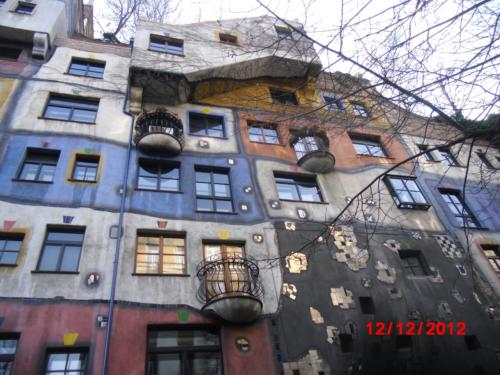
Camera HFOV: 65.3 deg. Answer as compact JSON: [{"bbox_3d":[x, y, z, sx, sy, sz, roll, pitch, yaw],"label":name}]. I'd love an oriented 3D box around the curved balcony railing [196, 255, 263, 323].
[{"bbox_3d":[-0.433,2.716,10.442,1.794,1.552,0.825,4,-43,-15],"label":"curved balcony railing"}]

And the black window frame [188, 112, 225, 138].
[{"bbox_3d":[-1.707,-2.383,15.511,1.426,1.387,0.184,4,-43,-15],"label":"black window frame"}]

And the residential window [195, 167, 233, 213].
[{"bbox_3d":[-1.328,0.135,14.342,1.372,2.139,0.200,4,-38,-16],"label":"residential window"}]

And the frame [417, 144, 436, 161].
[{"bbox_3d":[8.129,-1.522,18.094,0.534,1.067,0.184,4,-43,-15],"label":"frame"}]

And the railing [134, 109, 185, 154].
[{"bbox_3d":[-3.344,-2.119,14.629,1.836,1.443,0.980,4,-38,-16],"label":"railing"}]

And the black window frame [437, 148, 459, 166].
[{"bbox_3d":[9.901,-1.468,19.514,0.764,1.325,0.200,4,-38,-16],"label":"black window frame"}]

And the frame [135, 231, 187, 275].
[{"bbox_3d":[-2.529,1.911,11.189,1.407,1.484,0.184,4,-43,-15],"label":"frame"}]

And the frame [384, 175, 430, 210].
[{"bbox_3d":[6.738,0.233,16.729,1.521,1.541,0.330,4,-38,-16],"label":"frame"}]

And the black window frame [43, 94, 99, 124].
[{"bbox_3d":[-6.776,-2.939,14.933,1.816,1.433,0.200,4,-38,-16],"label":"black window frame"}]

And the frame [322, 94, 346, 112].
[{"bbox_3d":[4.061,-4.011,19.031,1.067,1.067,0.184,4,-43,-15],"label":"frame"}]

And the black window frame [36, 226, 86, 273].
[{"bbox_3d":[-5.533,1.865,11.572,1.090,1.554,0.200,4,-38,-16],"label":"black window frame"}]

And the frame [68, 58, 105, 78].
[{"bbox_3d":[-6.689,-4.854,16.116,1.348,1.242,0.184,4,-43,-15],"label":"frame"}]

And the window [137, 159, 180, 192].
[{"bbox_3d":[-3.264,-0.354,14.077,1.503,1.443,0.200,4,-38,-16],"label":"window"}]

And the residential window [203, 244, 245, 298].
[{"bbox_3d":[-0.697,2.471,11.296,1.290,2.095,0.184,4,-43,-15],"label":"residential window"}]

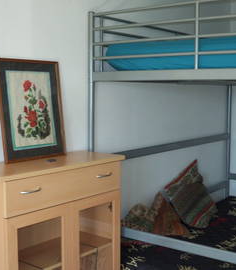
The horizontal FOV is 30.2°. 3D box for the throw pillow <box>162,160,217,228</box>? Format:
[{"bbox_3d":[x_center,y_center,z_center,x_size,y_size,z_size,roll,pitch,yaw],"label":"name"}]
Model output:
[{"bbox_3d":[0.563,0.456,3.330,0.370,0.400,0.125,-34,-3,-40],"label":"throw pillow"}]

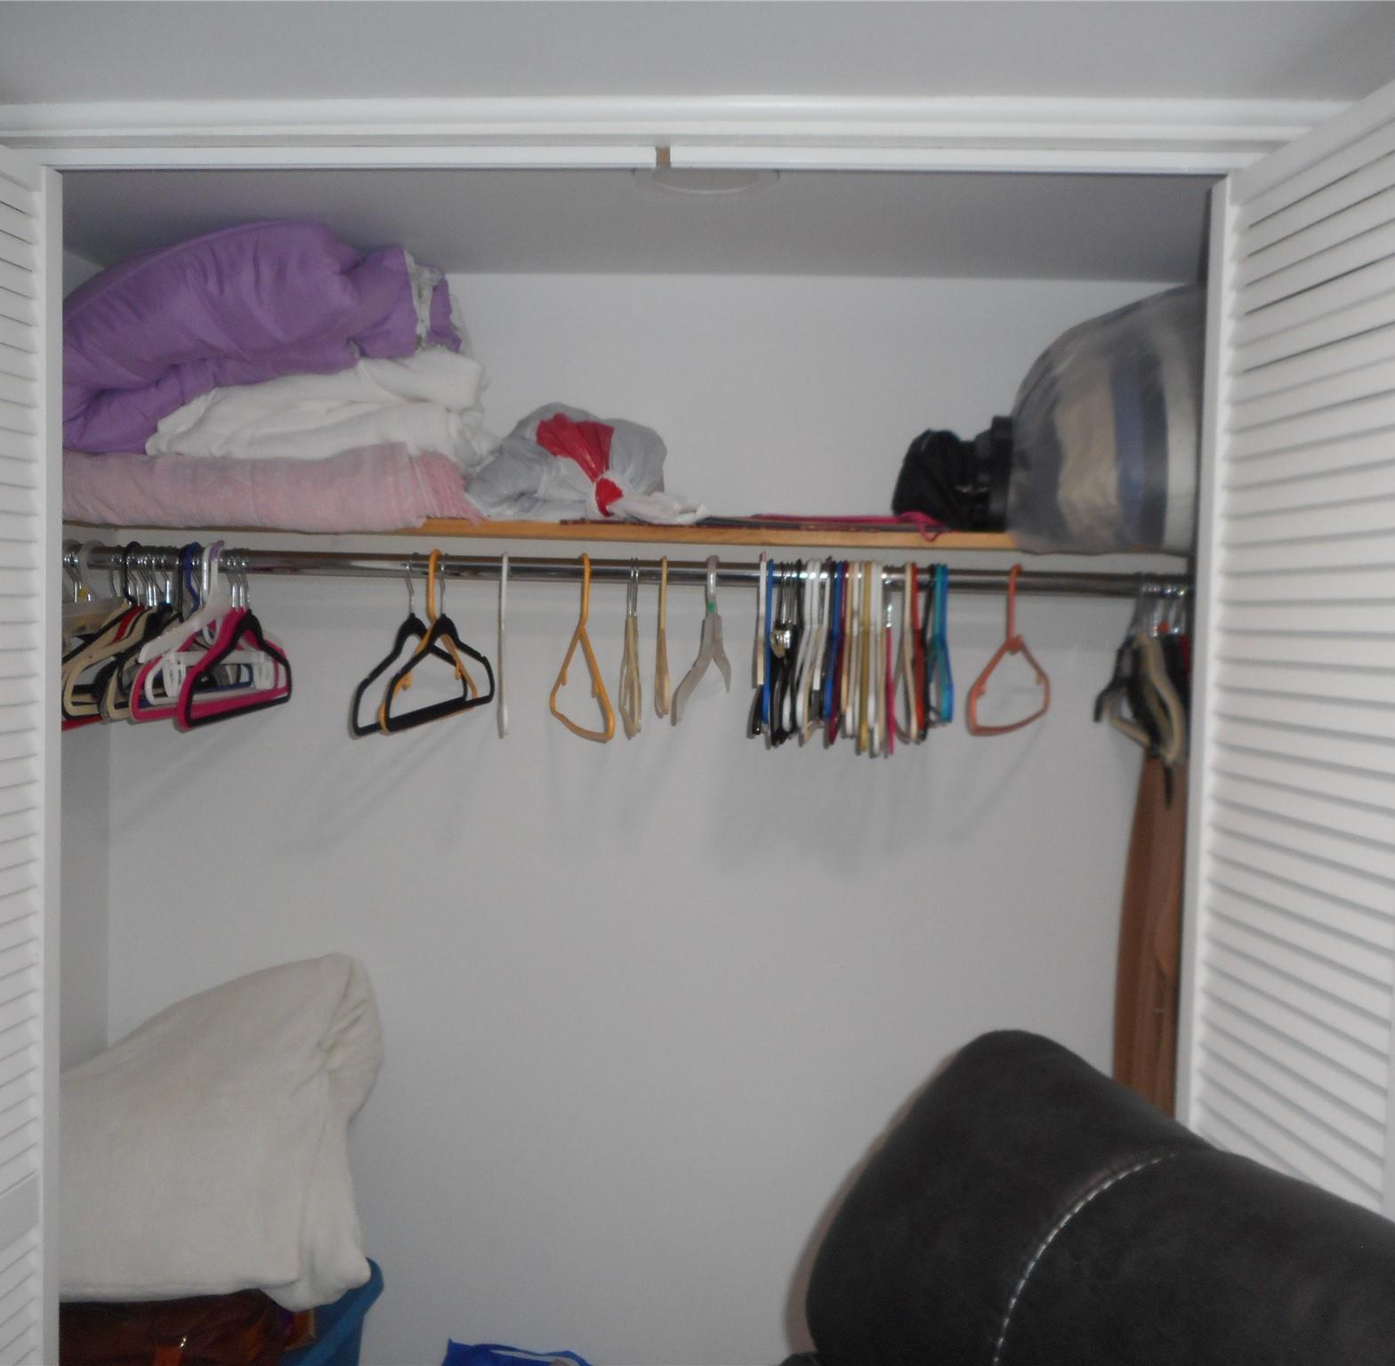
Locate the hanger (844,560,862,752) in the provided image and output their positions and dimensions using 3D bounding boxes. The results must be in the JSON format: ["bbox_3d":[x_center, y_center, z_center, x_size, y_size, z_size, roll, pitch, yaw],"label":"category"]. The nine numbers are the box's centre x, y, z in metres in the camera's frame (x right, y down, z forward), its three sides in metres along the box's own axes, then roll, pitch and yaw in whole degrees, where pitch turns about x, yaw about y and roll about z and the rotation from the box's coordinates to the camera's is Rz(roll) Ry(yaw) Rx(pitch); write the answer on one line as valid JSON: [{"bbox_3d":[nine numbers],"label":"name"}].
[{"bbox_3d":[0.205,-0.046,1.721,0.012,0.226,0.410,2,3,7],"label":"hanger"}]

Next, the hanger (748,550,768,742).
[{"bbox_3d":[0.090,-0.063,1.867,0.012,0.240,0.430,2,3,4],"label":"hanger"}]

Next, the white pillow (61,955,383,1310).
[{"bbox_3d":[-0.724,0.633,1.958,0.535,0.445,0.330,2,3,3],"label":"white pillow"}]

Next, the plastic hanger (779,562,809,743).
[{"bbox_3d":[0.127,-0.047,1.726,0.012,0.224,0.420,2,3,7],"label":"plastic hanger"}]

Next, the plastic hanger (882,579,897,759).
[{"bbox_3d":[0.247,-0.039,1.719,0.010,0.229,0.435,2,3,7],"label":"plastic hanger"}]

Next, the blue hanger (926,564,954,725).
[{"bbox_3d":[0.343,-0.063,1.852,0.014,0.208,0.430,2,3,7],"label":"blue hanger"}]

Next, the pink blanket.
[{"bbox_3d":[-0.625,-0.285,2.015,0.655,0.117,0.330,2,3,3],"label":"pink blanket"}]

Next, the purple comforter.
[{"bbox_3d":[-0.617,-0.445,1.795,0.580,0.310,0.380,2,3,4],"label":"purple comforter"}]

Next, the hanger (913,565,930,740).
[{"bbox_3d":[0.301,-0.056,1.855,0.013,0.224,0.420,2,3,4],"label":"hanger"}]

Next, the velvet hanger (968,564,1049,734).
[{"bbox_3d":[0.410,-0.047,1.708,0.012,0.214,0.410,3,3,25],"label":"velvet hanger"}]

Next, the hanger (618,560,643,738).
[{"bbox_3d":[-0.086,-0.054,1.740,0.012,0.224,0.420,1,3,-5],"label":"hanger"}]

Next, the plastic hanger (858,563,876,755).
[{"bbox_3d":[0.236,-0.045,1.859,0.013,0.249,0.420,2,3,6],"label":"plastic hanger"}]

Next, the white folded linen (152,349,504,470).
[{"bbox_3d":[-0.554,-0.407,2.010,0.530,0.155,0.320,2,3,3],"label":"white folded linen"}]

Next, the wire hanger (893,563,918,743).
[{"bbox_3d":[0.271,-0.045,1.717,0.012,0.224,0.410,2,3,6],"label":"wire hanger"}]

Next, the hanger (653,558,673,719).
[{"bbox_3d":[-0.044,-0.067,1.737,0.012,0.199,0.400,1,3,-3],"label":"hanger"}]

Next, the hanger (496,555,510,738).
[{"bbox_3d":[-0.279,-0.063,1.890,0.010,0.243,0.410,1,3,-8],"label":"hanger"}]

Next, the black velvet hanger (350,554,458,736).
[{"bbox_3d":[-0.409,-0.069,1.898,0.012,0.232,0.440,2,3,7],"label":"black velvet hanger"}]

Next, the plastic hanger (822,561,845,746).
[{"bbox_3d":[0.201,-0.052,1.861,0.013,0.240,0.420,2,3,7],"label":"plastic hanger"}]

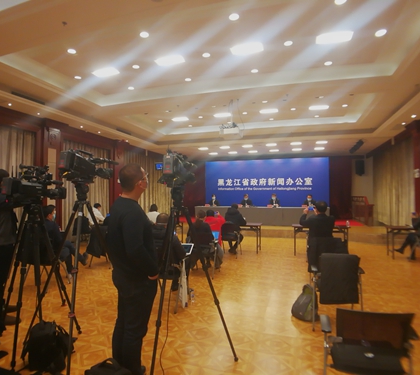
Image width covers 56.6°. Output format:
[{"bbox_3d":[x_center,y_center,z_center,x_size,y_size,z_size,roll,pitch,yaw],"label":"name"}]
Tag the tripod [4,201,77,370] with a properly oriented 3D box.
[{"bbox_3d":[-1.830,0.855,3.903,0.820,1.430,0.860,-1,-1,25],"label":"tripod"}]

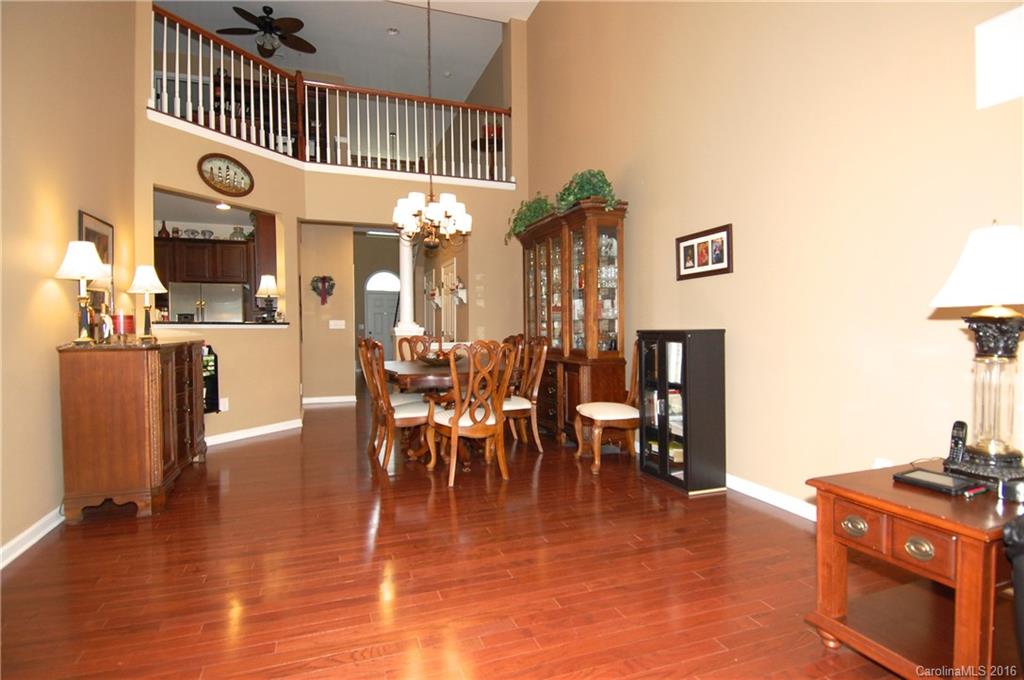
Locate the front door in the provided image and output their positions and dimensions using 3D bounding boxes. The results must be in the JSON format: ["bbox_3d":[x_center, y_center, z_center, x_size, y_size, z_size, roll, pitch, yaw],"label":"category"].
[{"bbox_3d":[-3.325,-0.196,13.405,0.936,2.149,0.070,-1,1,-19],"label":"front door"}]

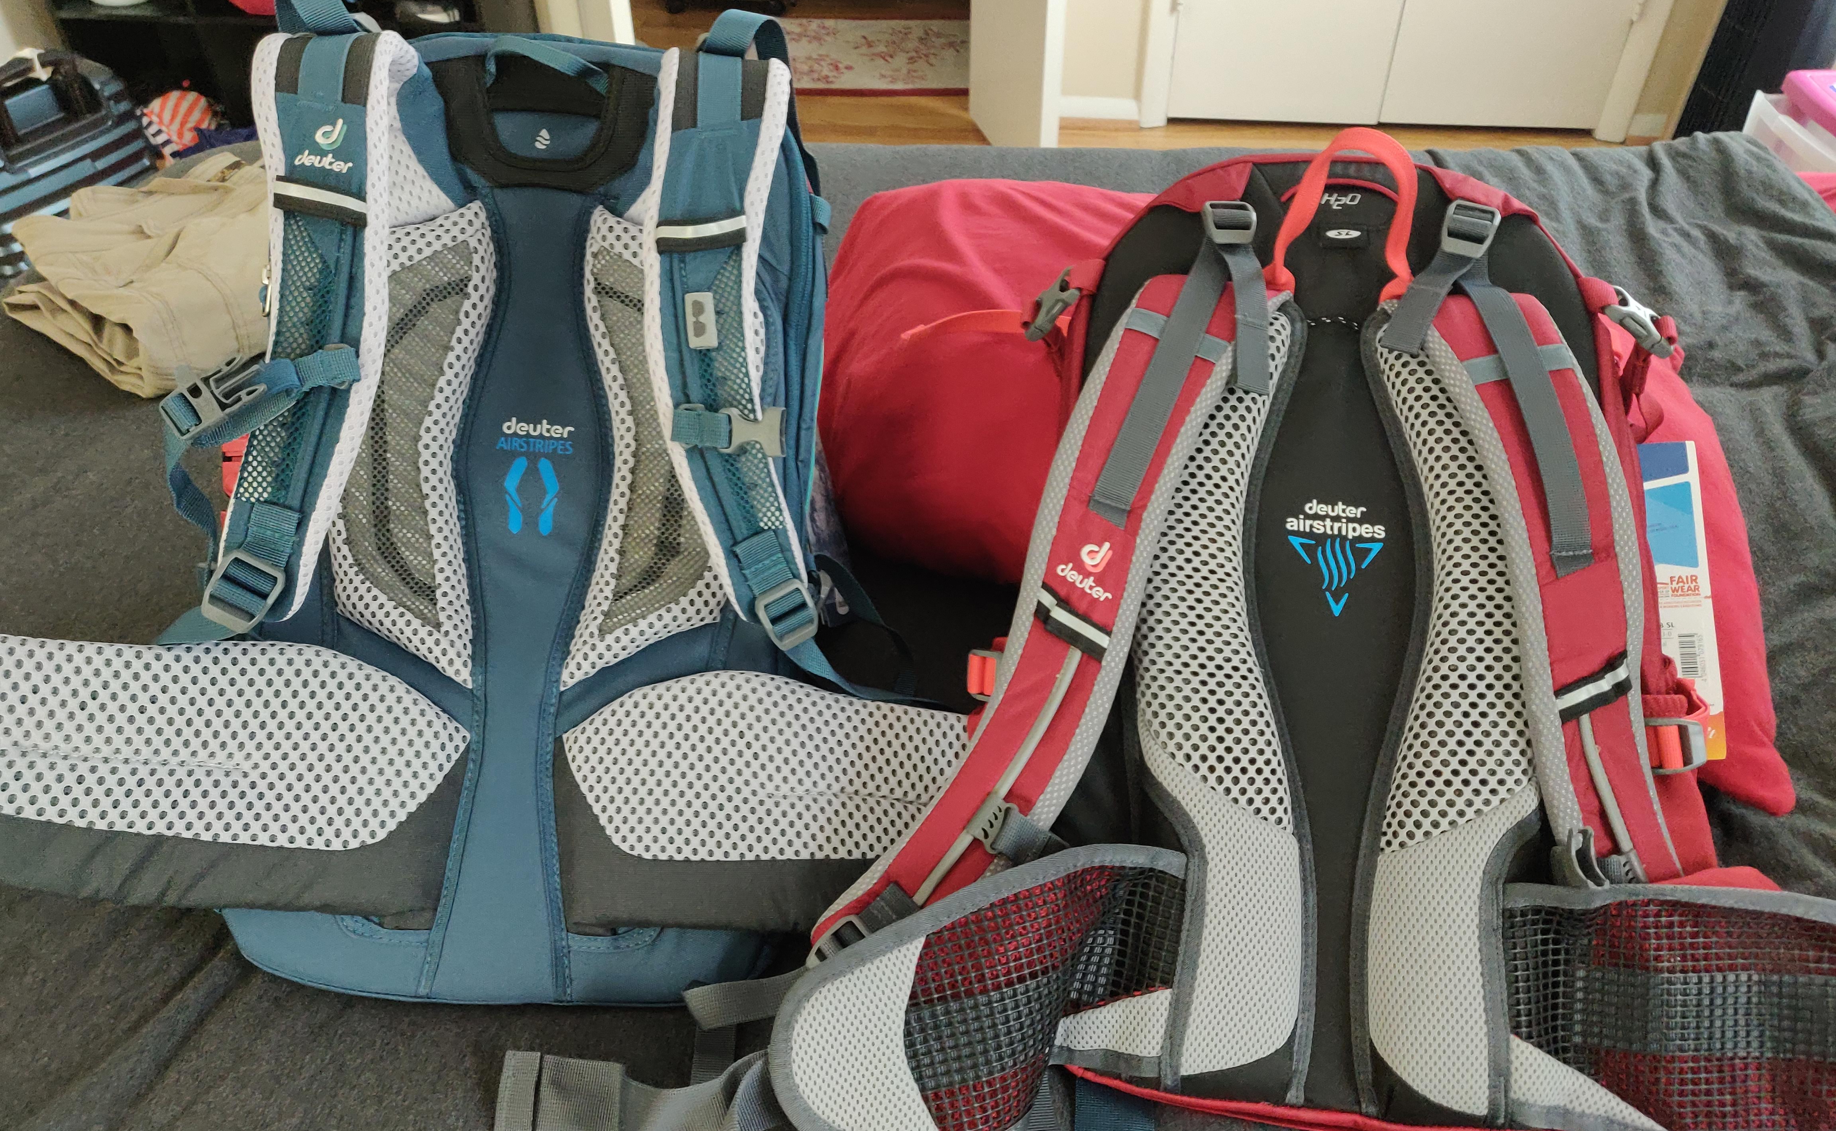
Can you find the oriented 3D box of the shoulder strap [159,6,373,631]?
[{"bbox_3d":[-0.304,-0.124,0.652,0.100,0.075,0.320,2,78,0],"label":"shoulder strap"}]

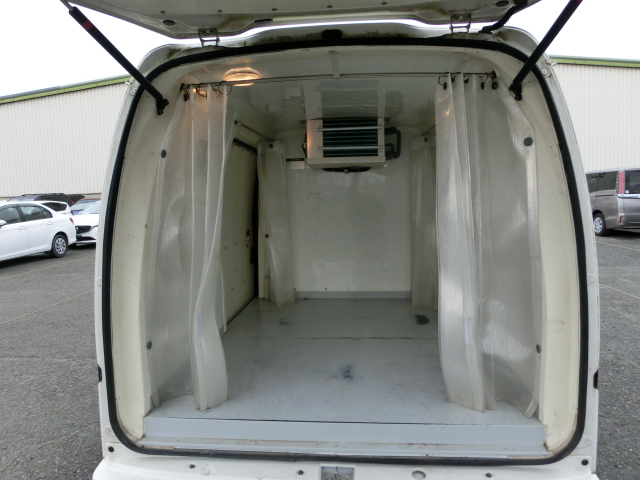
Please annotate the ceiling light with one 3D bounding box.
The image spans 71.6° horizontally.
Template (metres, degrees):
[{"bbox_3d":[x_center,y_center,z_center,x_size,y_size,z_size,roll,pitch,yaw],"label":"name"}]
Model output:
[{"bbox_3d":[-0.269,-0.564,1.542,0.132,0.034,0.132,-1,6,5],"label":"ceiling light"}]

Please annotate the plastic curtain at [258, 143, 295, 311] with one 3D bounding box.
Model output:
[{"bbox_3d":[-0.293,-0.113,2.913,0.245,1.070,0.220,-1,6,5],"label":"plastic curtain"}]

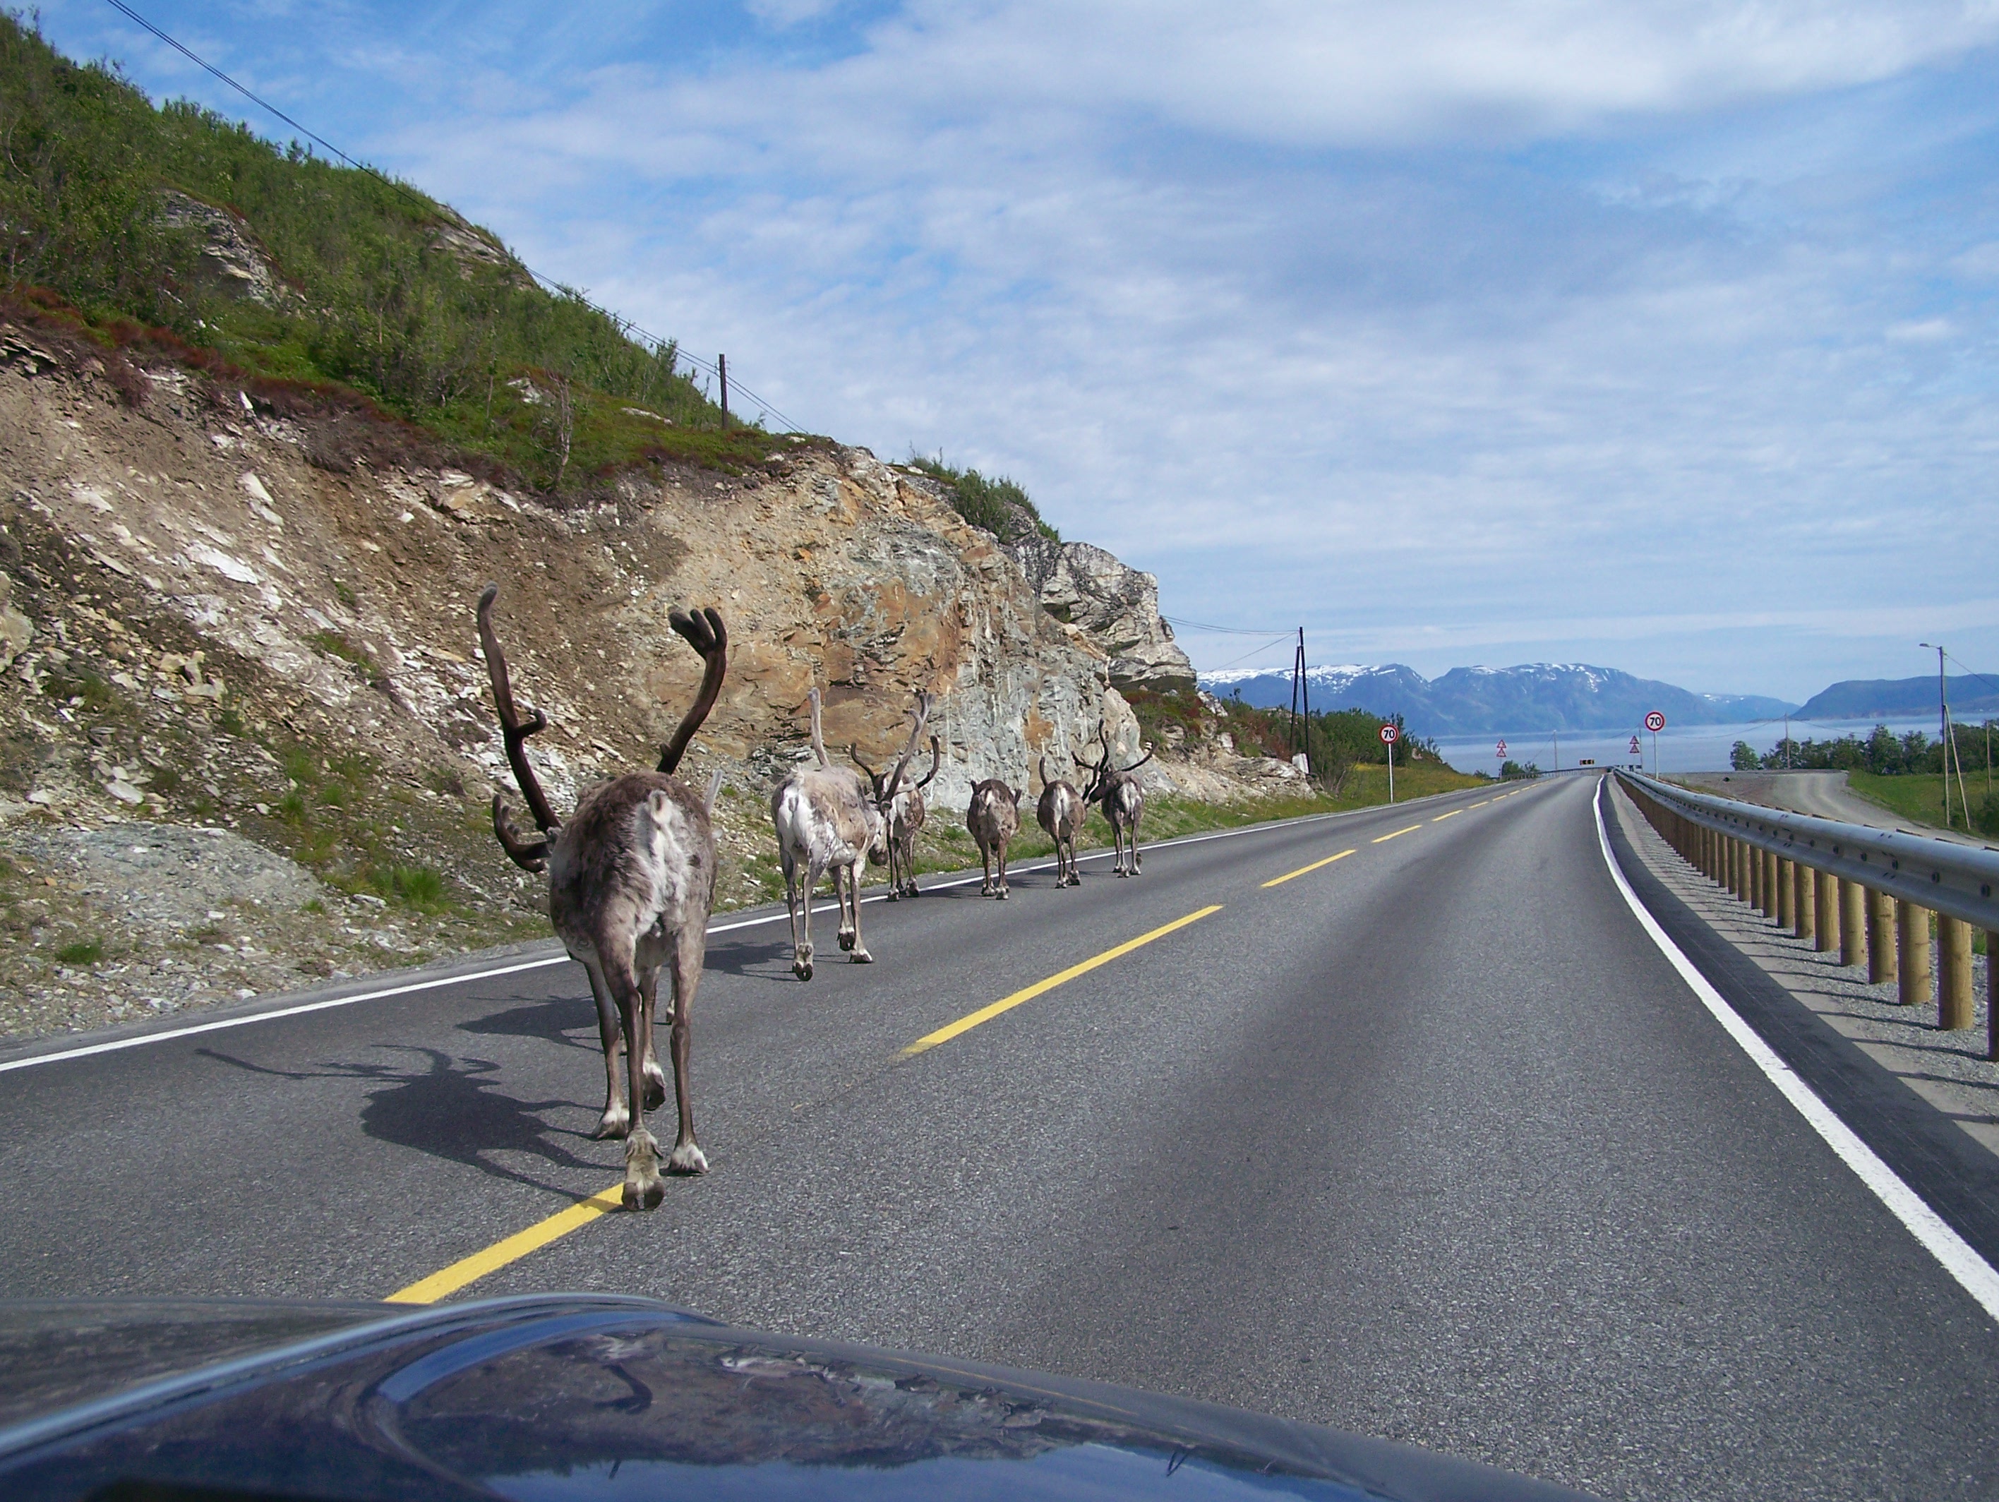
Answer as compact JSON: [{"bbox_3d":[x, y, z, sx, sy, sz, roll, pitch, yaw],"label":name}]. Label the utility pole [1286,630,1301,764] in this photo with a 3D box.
[{"bbox_3d":[16.807,-2.711,125.000,0.300,7.481,0.300,4,0,0],"label":"utility pole"}]

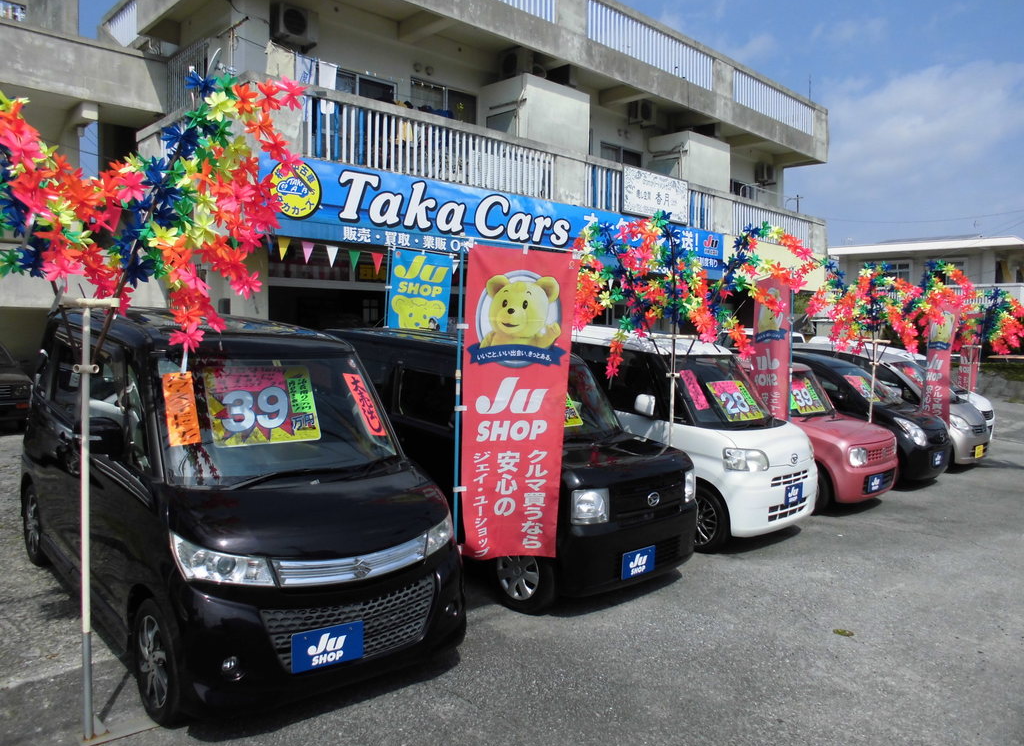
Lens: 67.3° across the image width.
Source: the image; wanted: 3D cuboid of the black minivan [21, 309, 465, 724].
[{"bbox_3d":[-1.739,0.525,4.575,1.475,1.735,3.395,0,4,-42],"label":"black minivan"}]

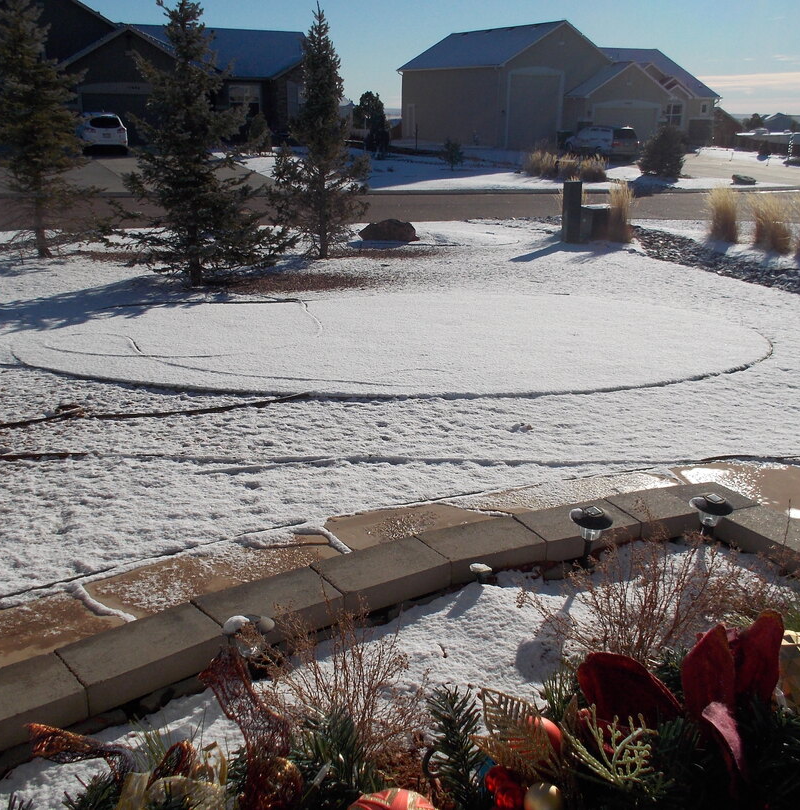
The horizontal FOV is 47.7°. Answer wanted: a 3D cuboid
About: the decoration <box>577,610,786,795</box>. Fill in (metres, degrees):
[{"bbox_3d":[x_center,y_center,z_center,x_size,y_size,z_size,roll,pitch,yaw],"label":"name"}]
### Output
[{"bbox_3d":[0.338,0.354,1.090,0.230,0.190,0.160,6,19,16],"label":"decoration"}]

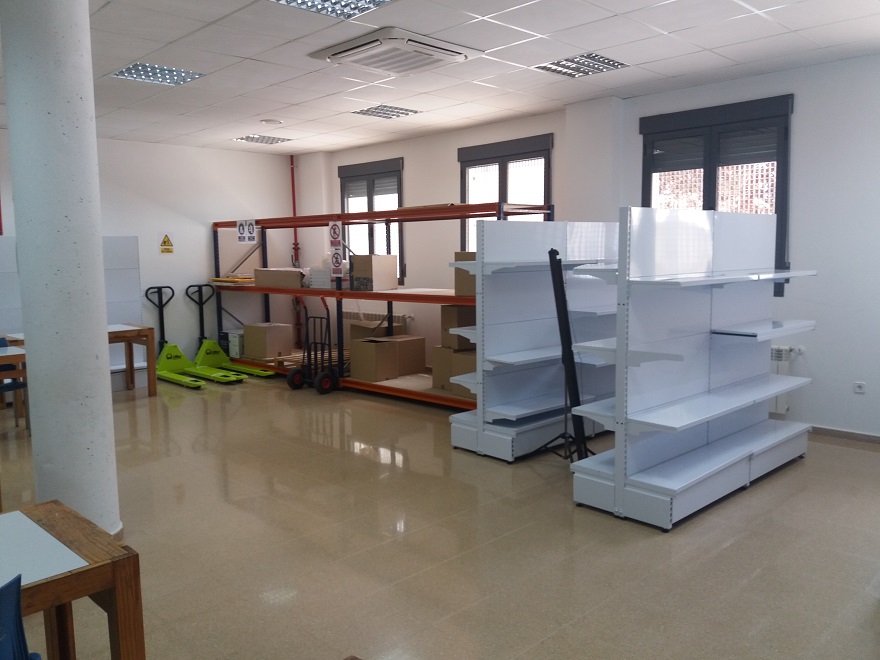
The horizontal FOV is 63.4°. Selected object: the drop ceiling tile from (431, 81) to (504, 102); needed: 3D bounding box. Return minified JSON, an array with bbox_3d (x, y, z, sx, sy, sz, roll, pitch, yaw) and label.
[{"bbox_3d":[0.273,-2.187,6.516,0.600,0.020,0.600,-7,9,-44],"label":"drop ceiling tile"}]

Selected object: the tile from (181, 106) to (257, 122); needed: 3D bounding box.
[{"bbox_3d":[-2.269,-2.240,7.373,0.600,0.020,0.600,-7,9,-44],"label":"tile"}]

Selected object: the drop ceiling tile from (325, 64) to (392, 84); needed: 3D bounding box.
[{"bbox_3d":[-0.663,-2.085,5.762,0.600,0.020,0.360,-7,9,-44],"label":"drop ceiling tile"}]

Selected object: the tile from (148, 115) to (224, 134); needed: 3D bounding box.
[{"bbox_3d":[-2.680,-2.284,7.808,0.600,0.025,0.600,-7,9,-44],"label":"tile"}]

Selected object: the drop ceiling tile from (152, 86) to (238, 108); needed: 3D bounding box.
[{"bbox_3d":[-2.272,-2.144,6.529,0.600,0.020,0.600,-7,9,-44],"label":"drop ceiling tile"}]

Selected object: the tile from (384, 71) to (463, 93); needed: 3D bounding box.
[{"bbox_3d":[-0.146,-2.130,6.098,0.600,0.020,0.600,-7,9,-44],"label":"tile"}]

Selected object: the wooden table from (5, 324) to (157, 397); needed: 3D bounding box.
[{"bbox_3d":[-3.936,0.405,7.754,1.400,0.765,0.710,-7,9,-44],"label":"wooden table"}]

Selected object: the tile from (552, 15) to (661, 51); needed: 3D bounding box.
[{"bbox_3d":[1.116,-2.008,4.822,0.600,0.025,0.600,-7,9,-44],"label":"tile"}]

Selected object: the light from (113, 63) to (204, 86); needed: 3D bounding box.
[{"bbox_3d":[-2.272,-2.070,5.676,0.600,0.080,0.600,-7,9,-44],"label":"light"}]

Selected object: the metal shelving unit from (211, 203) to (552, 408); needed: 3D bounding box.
[{"bbox_3d":[-0.975,-0.347,8.433,4.950,2.000,0.820,5,9,42],"label":"metal shelving unit"}]

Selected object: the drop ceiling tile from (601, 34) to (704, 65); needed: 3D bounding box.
[{"bbox_3d":[1.546,-2.062,5.241,0.600,0.020,0.600,-7,9,-44],"label":"drop ceiling tile"}]

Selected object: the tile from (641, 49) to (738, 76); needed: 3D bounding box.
[{"bbox_3d":[1.971,-2.119,5.657,0.600,0.025,0.600,-7,9,-44],"label":"tile"}]

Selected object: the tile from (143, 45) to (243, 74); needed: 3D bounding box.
[{"bbox_3d":[-1.848,-2.005,5.268,0.600,0.020,0.600,-7,9,-44],"label":"tile"}]

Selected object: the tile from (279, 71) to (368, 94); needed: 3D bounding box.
[{"bbox_3d":[-0.996,-2.113,6.089,0.600,0.025,0.600,-7,9,-44],"label":"tile"}]

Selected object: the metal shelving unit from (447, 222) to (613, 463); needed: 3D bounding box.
[{"bbox_3d":[1.048,-0.014,6.075,2.030,1.800,0.690,-7,9,-42],"label":"metal shelving unit"}]

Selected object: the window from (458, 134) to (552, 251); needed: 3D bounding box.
[{"bbox_3d":[0.742,-1.320,8.153,0.120,1.675,1.395,-7,9,-44],"label":"window"}]

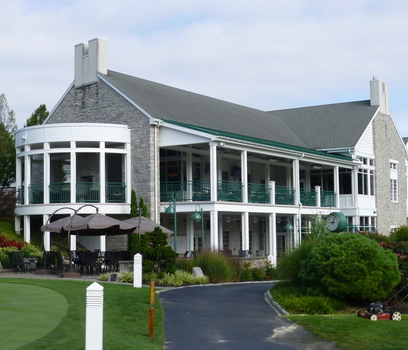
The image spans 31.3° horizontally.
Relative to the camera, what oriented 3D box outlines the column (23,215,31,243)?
[{"bbox_3d":[-9.756,3.030,40.140,0.250,1.620,0.250,-3,-5,34],"label":"column"}]

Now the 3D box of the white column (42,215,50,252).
[{"bbox_3d":[-8.306,3.160,38.500,0.250,2.150,0.250,-2,-5,27],"label":"white column"}]

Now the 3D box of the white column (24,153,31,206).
[{"bbox_3d":[-9.588,0.272,39.600,0.240,2.800,0.240,3,-5,-39],"label":"white column"}]

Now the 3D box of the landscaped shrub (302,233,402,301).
[{"bbox_3d":[4.754,3.002,23.600,3.200,2.200,3.000,0,-4,0],"label":"landscaped shrub"}]

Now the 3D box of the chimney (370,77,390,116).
[{"bbox_3d":[13.117,-5.669,53.900,0.750,2.450,2.050,-3,-5,33],"label":"chimney"}]

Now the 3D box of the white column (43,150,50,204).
[{"bbox_3d":[-8.338,-0.032,38.628,0.240,3.145,0.240,-3,-5,23],"label":"white column"}]

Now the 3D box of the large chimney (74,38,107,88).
[{"bbox_3d":[-6.727,-6.602,43.642,0.780,2.641,2.173,4,-7,-45],"label":"large chimney"}]

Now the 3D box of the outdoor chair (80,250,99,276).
[{"bbox_3d":[-4.744,3.650,30.000,0.620,0.980,0.660,-2,-5,20],"label":"outdoor chair"}]

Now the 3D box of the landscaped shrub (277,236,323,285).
[{"bbox_3d":[3.821,3.350,28.500,1.900,1.900,1.800,0,-4,0],"label":"landscaped shrub"}]

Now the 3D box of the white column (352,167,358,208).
[{"bbox_3d":[10.962,0.908,52.710,0.250,3.060,0.250,-3,-5,34],"label":"white column"}]

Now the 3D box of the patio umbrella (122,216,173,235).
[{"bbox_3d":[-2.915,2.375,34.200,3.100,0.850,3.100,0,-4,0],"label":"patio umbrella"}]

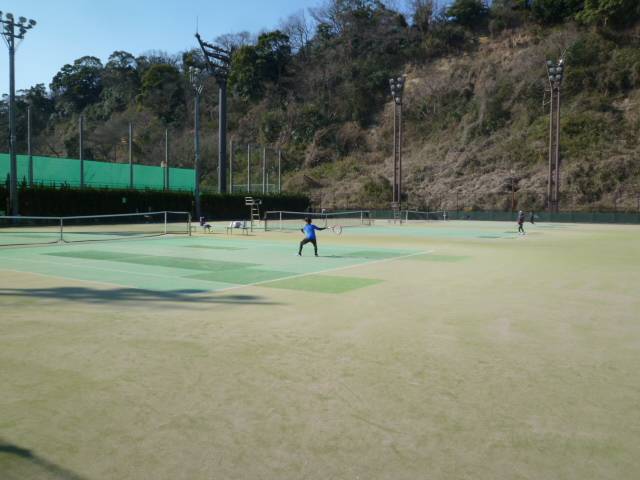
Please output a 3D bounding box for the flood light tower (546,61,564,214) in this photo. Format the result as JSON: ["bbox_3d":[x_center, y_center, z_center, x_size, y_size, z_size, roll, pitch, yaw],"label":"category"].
[{"bbox_3d":[24.243,-10.190,55.203,1.650,16.800,0.900,3,4,32],"label":"flood light tower"}]

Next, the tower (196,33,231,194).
[{"bbox_3d":[-13.981,-14.821,71.063,2.200,23.200,5.000,3,4,32],"label":"tower"}]

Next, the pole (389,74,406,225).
[{"bbox_3d":[9.155,-10.852,63.053,1.600,16.800,0.900,3,4,32],"label":"pole"}]

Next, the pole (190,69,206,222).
[{"bbox_3d":[-11.494,-8.998,50.523,0.900,14.200,1.250,3,4,32],"label":"pole"}]

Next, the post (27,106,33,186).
[{"bbox_3d":[-25.910,-6.841,47.871,0.260,9.900,0.260,3,4,32],"label":"post"}]

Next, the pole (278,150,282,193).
[{"bbox_3d":[-6.018,-8.697,81.113,0.240,9.900,0.240,3,4,32],"label":"pole"}]

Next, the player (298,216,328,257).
[{"bbox_3d":[-0.210,-0.098,15.000,0.800,1.140,0.550,0,4,-11],"label":"player"}]

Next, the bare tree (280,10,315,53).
[{"bbox_3d":[-5.875,-54.178,140.000,9.000,12.000,9.000,1,4,0],"label":"bare tree"}]

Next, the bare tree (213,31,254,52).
[{"bbox_3d":[-23.121,-52.867,145.000,11.000,8.000,10.000,1,4,0],"label":"bare tree"}]

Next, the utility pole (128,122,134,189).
[{"bbox_3d":[-20.045,-7.342,56.934,0.260,9.900,0.260,3,4,32],"label":"utility pole"}]

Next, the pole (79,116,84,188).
[{"bbox_3d":[-23.252,-7.095,52.402,0.260,9.900,0.260,3,4,32],"label":"pole"}]

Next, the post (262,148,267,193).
[{"bbox_3d":[-8.041,-8.518,77.898,0.240,9.900,0.240,3,4,32],"label":"post"}]

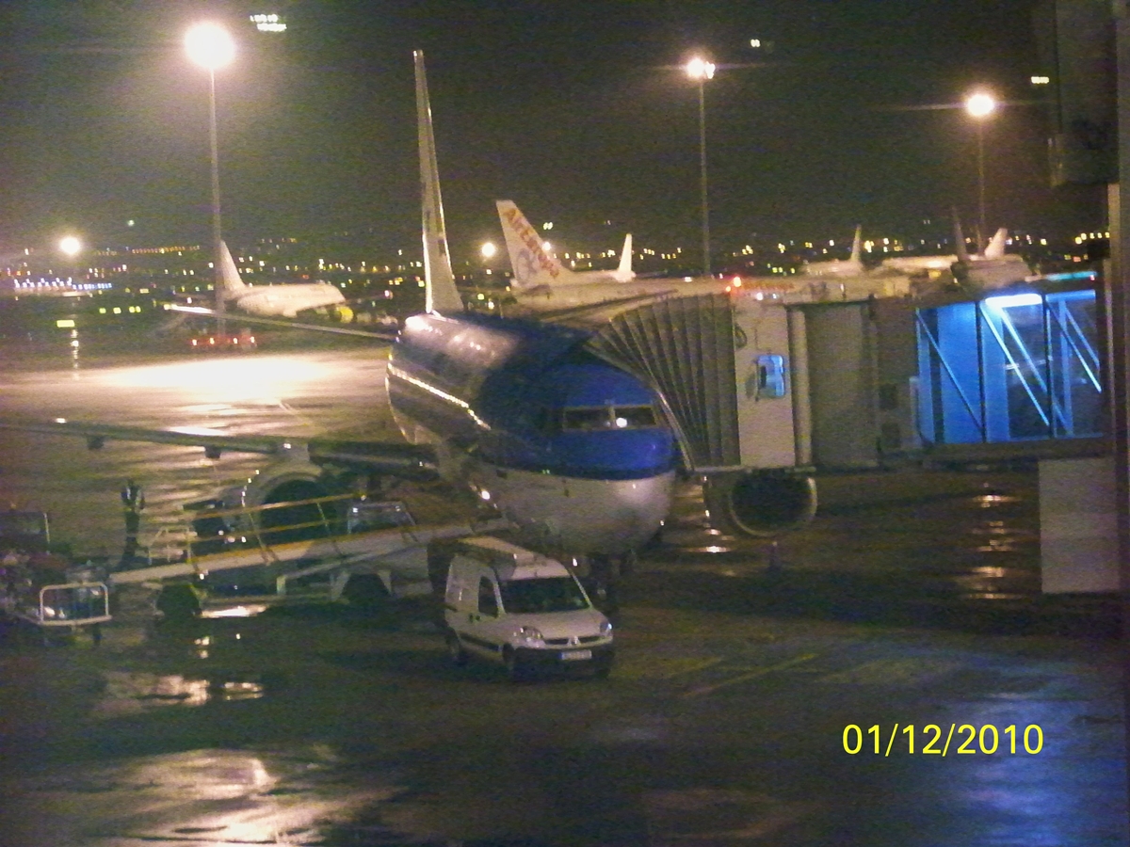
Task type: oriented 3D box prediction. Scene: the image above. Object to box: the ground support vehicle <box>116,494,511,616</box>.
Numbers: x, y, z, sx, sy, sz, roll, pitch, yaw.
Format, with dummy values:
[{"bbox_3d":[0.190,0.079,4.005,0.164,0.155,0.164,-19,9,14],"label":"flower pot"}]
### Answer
[{"bbox_3d":[-4.886,2.571,60.111,7.600,2.360,2.100,-3,3,-7],"label":"ground support vehicle"}]

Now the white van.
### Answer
[{"bbox_3d":[-0.656,3.086,51.434,1.700,1.860,4.050,-3,3,-21],"label":"white van"}]

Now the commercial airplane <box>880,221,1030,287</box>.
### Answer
[{"bbox_3d":[86.650,-39.566,699.057,35.000,12.000,34.000,-2,3,-6],"label":"commercial airplane"}]

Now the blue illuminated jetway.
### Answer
[{"bbox_3d":[8.417,-0.829,53.154,4.200,2.800,2.500,0,4,40],"label":"blue illuminated jetway"}]

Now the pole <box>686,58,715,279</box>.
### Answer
[{"bbox_3d":[16.742,-29.008,379.029,2.800,30.000,2.800,-2,3,0],"label":"pole"}]

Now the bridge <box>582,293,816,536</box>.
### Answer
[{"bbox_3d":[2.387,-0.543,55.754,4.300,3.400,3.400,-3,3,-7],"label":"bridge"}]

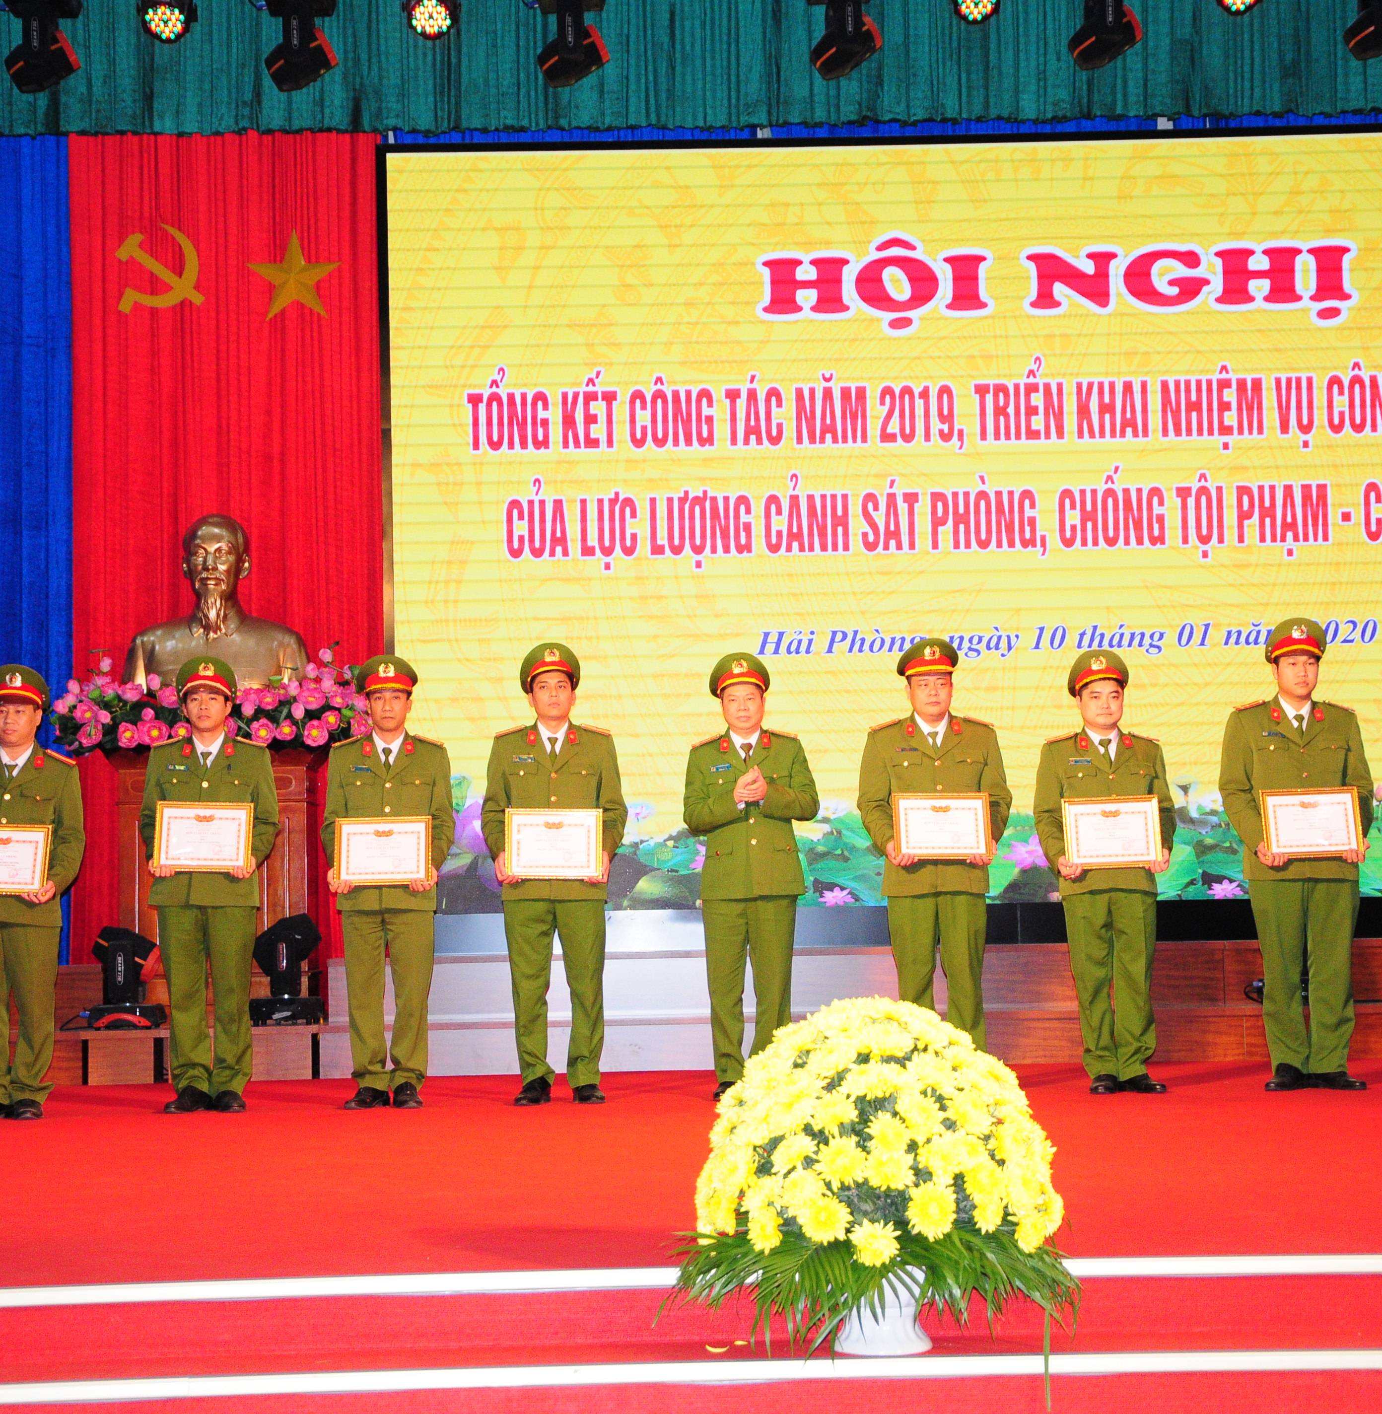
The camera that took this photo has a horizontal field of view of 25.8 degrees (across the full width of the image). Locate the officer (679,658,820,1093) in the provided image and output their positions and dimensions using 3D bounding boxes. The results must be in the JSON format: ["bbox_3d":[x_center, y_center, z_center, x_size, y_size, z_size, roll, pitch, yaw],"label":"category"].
[{"bbox_3d":[0.234,0.659,11.750,0.539,1.739,0.380,-1,-1,-8],"label":"officer"}]

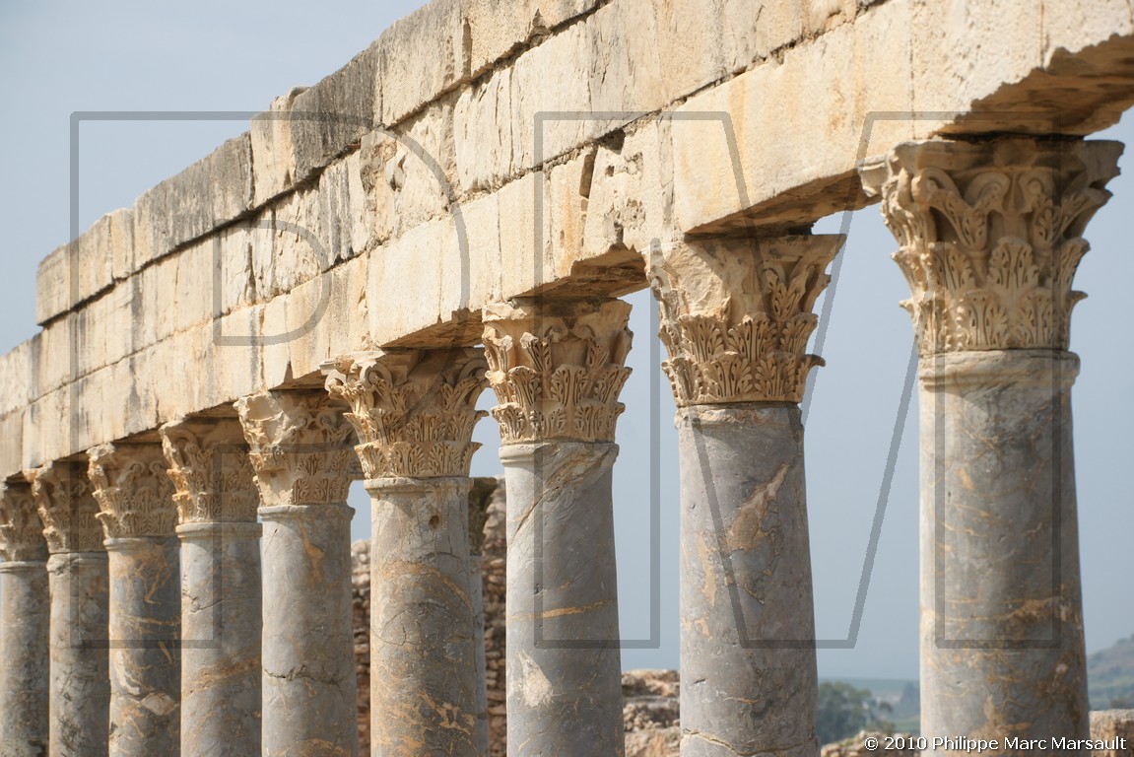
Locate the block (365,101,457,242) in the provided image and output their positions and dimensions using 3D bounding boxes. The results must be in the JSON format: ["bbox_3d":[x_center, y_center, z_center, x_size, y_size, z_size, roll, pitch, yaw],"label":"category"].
[{"bbox_3d":[-0.463,-0.883,24.257,0.430,0.464,2.169,-1,-3,-12],"label":"block"}]

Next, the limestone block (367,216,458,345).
[{"bbox_3d":[-0.456,-0.428,24.249,0.430,0.445,2.096,-1,-3,-12],"label":"limestone block"}]

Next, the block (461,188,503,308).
[{"bbox_3d":[-0.130,-0.519,22.728,0.430,0.445,0.851,-1,-3,-12],"label":"block"}]

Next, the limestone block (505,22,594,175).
[{"bbox_3d":[0.139,-1.050,21.446,0.430,0.464,1.605,-1,-3,-12],"label":"limestone block"}]

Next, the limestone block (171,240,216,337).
[{"bbox_3d":[-1.797,-0.512,30.485,0.430,0.464,1.607,-1,-3,-12],"label":"limestone block"}]

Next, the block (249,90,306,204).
[{"bbox_3d":[-1.206,-1.118,27.702,0.430,0.416,1.629,-1,-3,-12],"label":"block"}]

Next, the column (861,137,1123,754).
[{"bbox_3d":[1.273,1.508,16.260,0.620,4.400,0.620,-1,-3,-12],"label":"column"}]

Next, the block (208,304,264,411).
[{"bbox_3d":[-1.482,-0.143,29.041,0.430,0.445,1.985,-1,-3,-12],"label":"block"}]

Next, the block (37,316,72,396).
[{"bbox_3d":[-3.087,-0.154,36.506,0.430,0.464,1.991,-1,-3,-12],"label":"block"}]

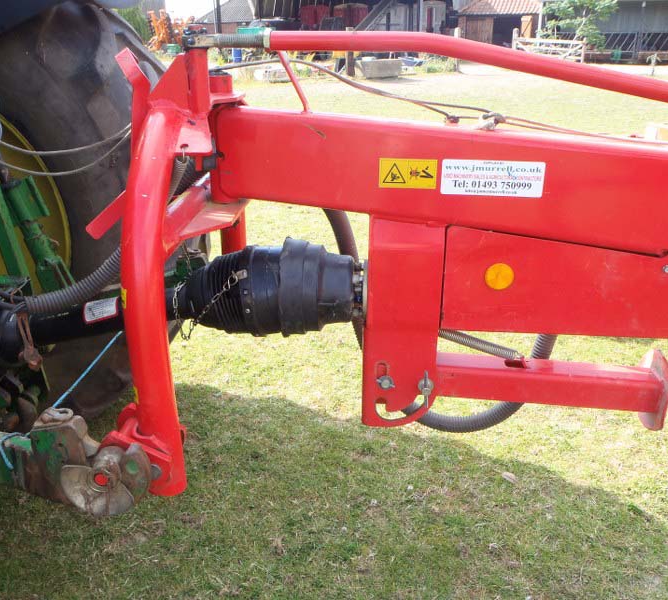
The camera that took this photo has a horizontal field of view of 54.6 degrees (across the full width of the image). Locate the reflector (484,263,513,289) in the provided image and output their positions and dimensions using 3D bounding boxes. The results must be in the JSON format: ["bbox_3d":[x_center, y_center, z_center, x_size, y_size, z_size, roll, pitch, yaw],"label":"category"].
[{"bbox_3d":[0.354,-0.051,1.385,0.060,0.060,0.008,4,23,9],"label":"reflector"}]

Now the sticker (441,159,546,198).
[{"bbox_3d":[0.326,-0.251,1.335,0.207,0.073,0.002,4,23,9],"label":"sticker"}]

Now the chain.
[{"bbox_3d":[-0.303,0.003,1.587,0.180,0.175,0.100,3,23,6],"label":"chain"}]

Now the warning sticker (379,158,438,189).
[{"bbox_3d":[0.155,-0.266,1.362,0.121,0.062,0.002,4,23,9],"label":"warning sticker"}]

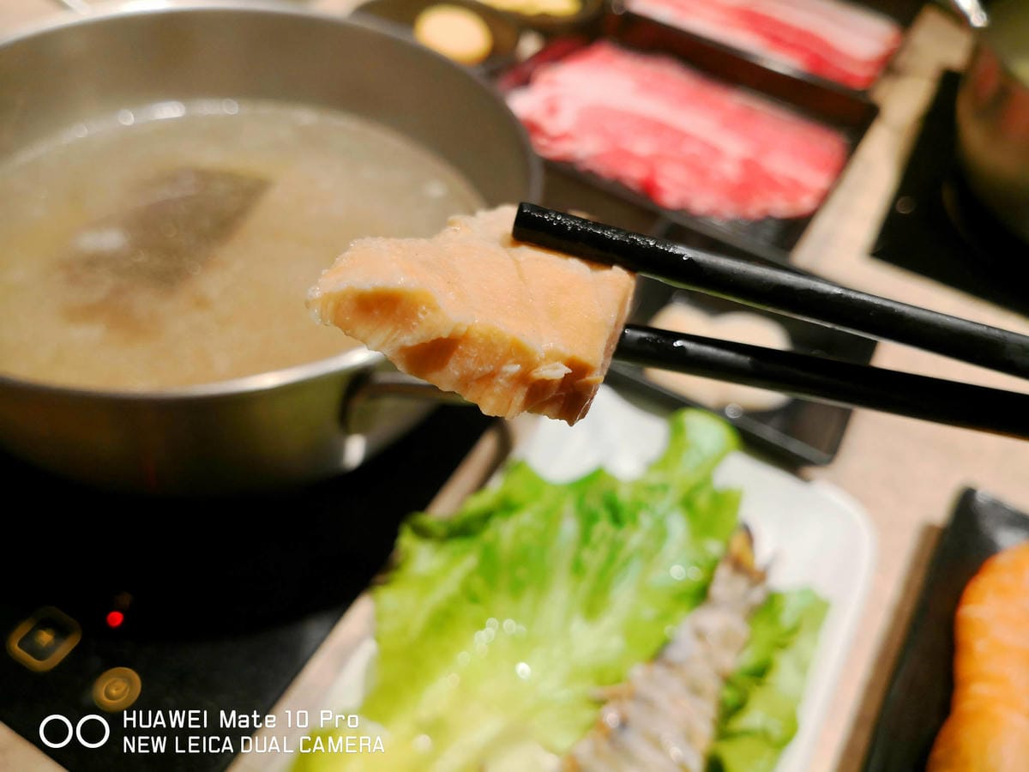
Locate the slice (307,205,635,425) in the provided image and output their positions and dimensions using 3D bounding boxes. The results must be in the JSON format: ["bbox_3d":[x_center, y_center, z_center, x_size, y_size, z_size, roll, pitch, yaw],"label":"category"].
[{"bbox_3d":[-0.007,-0.014,0.150,0.053,0.015,0.033,16,44,14],"label":"slice"}]

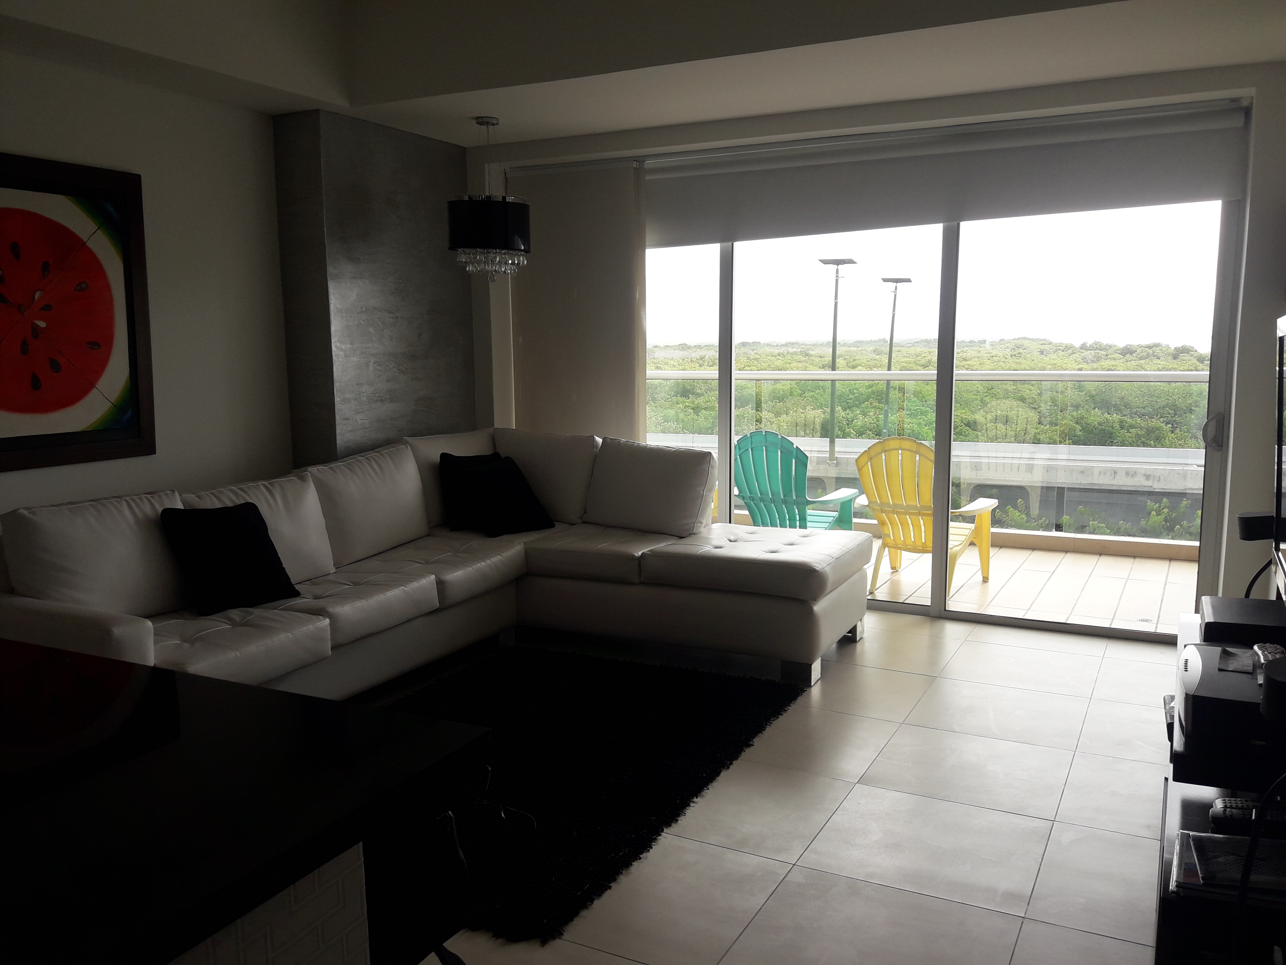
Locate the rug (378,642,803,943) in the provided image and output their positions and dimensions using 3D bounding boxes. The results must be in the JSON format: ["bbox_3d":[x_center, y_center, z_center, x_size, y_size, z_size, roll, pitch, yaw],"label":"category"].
[{"bbox_3d":[-0.426,0.925,3.688,1.430,0.045,1.970,4,9,28],"label":"rug"}]

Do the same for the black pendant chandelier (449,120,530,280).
[{"bbox_3d":[-0.771,-1.420,5.259,0.404,0.800,0.404,0,8,0],"label":"black pendant chandelier"}]

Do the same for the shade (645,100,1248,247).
[{"bbox_3d":[1.283,-1.473,5.084,2.867,0.465,0.110,4,9,28],"label":"shade"}]

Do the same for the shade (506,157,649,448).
[{"bbox_3d":[-0.391,-0.668,6.092,0.910,2.320,0.110,4,9,28],"label":"shade"}]

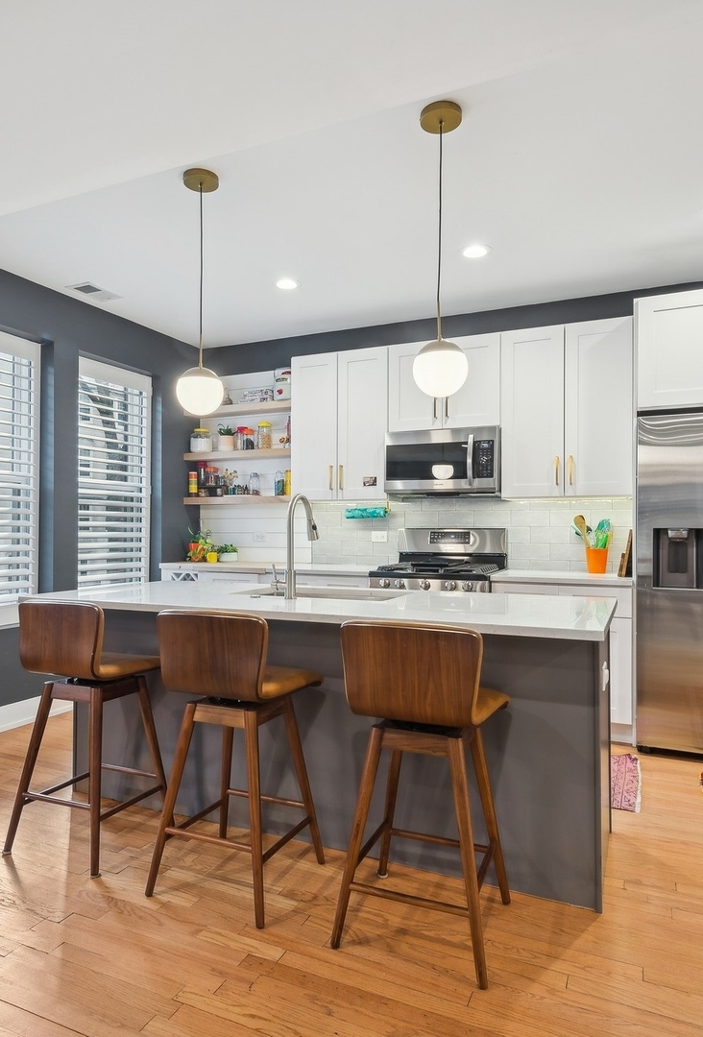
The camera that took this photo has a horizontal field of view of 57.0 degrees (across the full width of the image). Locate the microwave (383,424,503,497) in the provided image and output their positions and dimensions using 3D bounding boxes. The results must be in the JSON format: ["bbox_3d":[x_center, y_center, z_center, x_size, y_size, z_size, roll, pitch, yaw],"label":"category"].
[{"bbox_3d":[0.652,-0.368,4.362,0.763,0.419,0.411,0,0,24],"label":"microwave"}]

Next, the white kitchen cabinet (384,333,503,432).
[{"bbox_3d":[0.662,-0.874,4.405,0.763,0.586,0.331,0,0,24],"label":"white kitchen cabinet"}]

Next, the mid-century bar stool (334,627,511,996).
[{"bbox_3d":[0.225,0.767,1.972,0.451,0.934,0.461,0,0,24],"label":"mid-century bar stool"}]

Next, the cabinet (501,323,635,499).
[{"bbox_3d":[1.373,-0.653,4.122,0.766,1.056,0.320,0,-1,24],"label":"cabinet"}]

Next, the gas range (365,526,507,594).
[{"bbox_3d":[0.594,0.658,4.232,0.763,1.180,0.700,0,-1,24],"label":"gas range"}]

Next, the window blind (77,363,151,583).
[{"bbox_3d":[-1.765,-0.276,4.721,0.070,1.657,0.805,0,-1,24],"label":"window blind"}]

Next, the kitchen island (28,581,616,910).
[{"bbox_3d":[-0.147,0.779,2.651,2.257,0.902,0.870,0,-1,24],"label":"kitchen island"}]

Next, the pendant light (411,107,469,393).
[{"bbox_3d":[0.325,-0.946,2.340,0.200,1.018,0.200,0,0,24],"label":"pendant light"}]

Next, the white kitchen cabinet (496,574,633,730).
[{"bbox_3d":[1.322,0.788,3.953,0.760,0.845,0.630,0,-1,24],"label":"white kitchen cabinet"}]

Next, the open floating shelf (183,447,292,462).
[{"bbox_3d":[-0.836,-0.495,5.169,1.057,0.051,0.230,0,-1,24],"label":"open floating shelf"}]

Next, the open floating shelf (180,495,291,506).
[{"bbox_3d":[-0.833,-0.139,5.142,1.072,0.048,0.187,0,0,24],"label":"open floating shelf"}]

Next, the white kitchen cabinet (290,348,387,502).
[{"bbox_3d":[-0.030,-0.649,4.753,0.756,1.051,0.320,0,-1,24],"label":"white kitchen cabinet"}]

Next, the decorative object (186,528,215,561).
[{"bbox_3d":[-1.197,0.207,5.087,0.200,0.271,0.200,0,-1,24],"label":"decorative object"}]

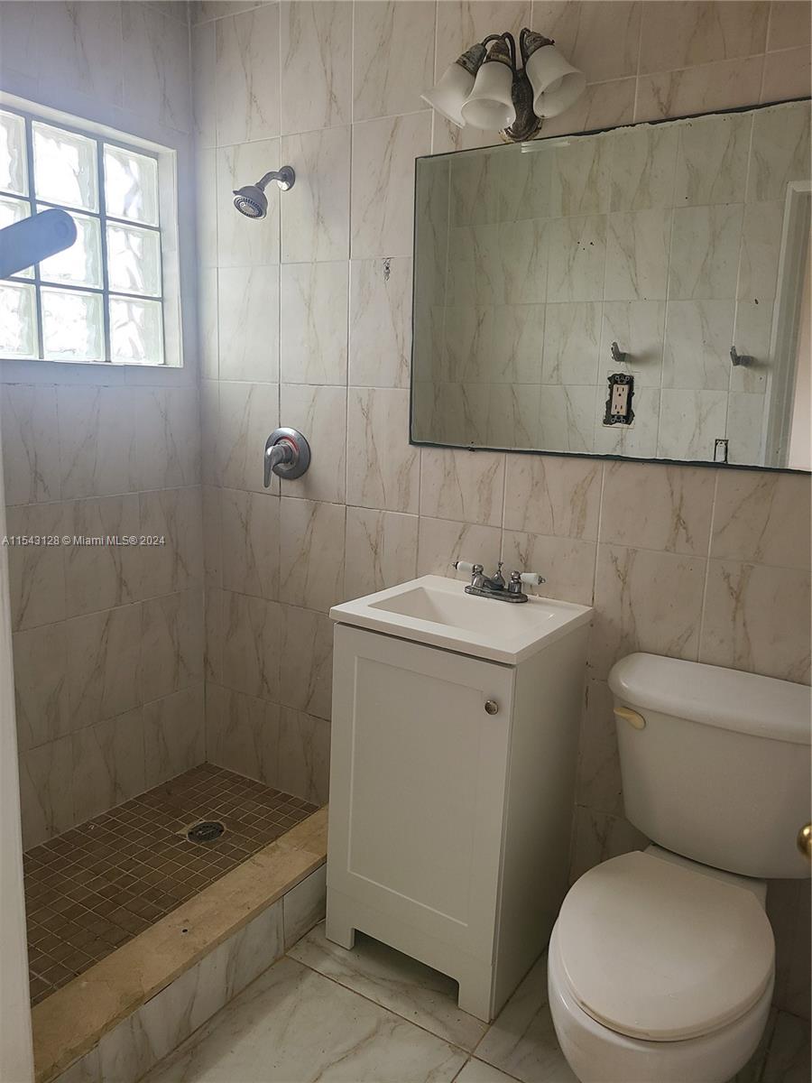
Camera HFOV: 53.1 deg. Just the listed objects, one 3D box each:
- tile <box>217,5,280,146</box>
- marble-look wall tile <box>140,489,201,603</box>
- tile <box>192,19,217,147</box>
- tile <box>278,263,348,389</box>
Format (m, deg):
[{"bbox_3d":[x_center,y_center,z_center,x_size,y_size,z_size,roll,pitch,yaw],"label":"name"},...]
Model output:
[{"bbox_3d":[-0.442,-1.304,2.292,0.249,0.334,0.009,9,14,33],"label":"tile"},{"bbox_3d":[-0.737,0.001,2.548,0.012,0.331,0.250,9,13,33],"label":"marble-look wall tile"},{"bbox_3d":[-0.588,-1.333,2.392,0.088,0.336,0.010,9,14,32],"label":"tile"},{"bbox_3d":[-0.257,-0.612,2.289,0.249,0.334,0.009,9,14,33],"label":"tile"}]

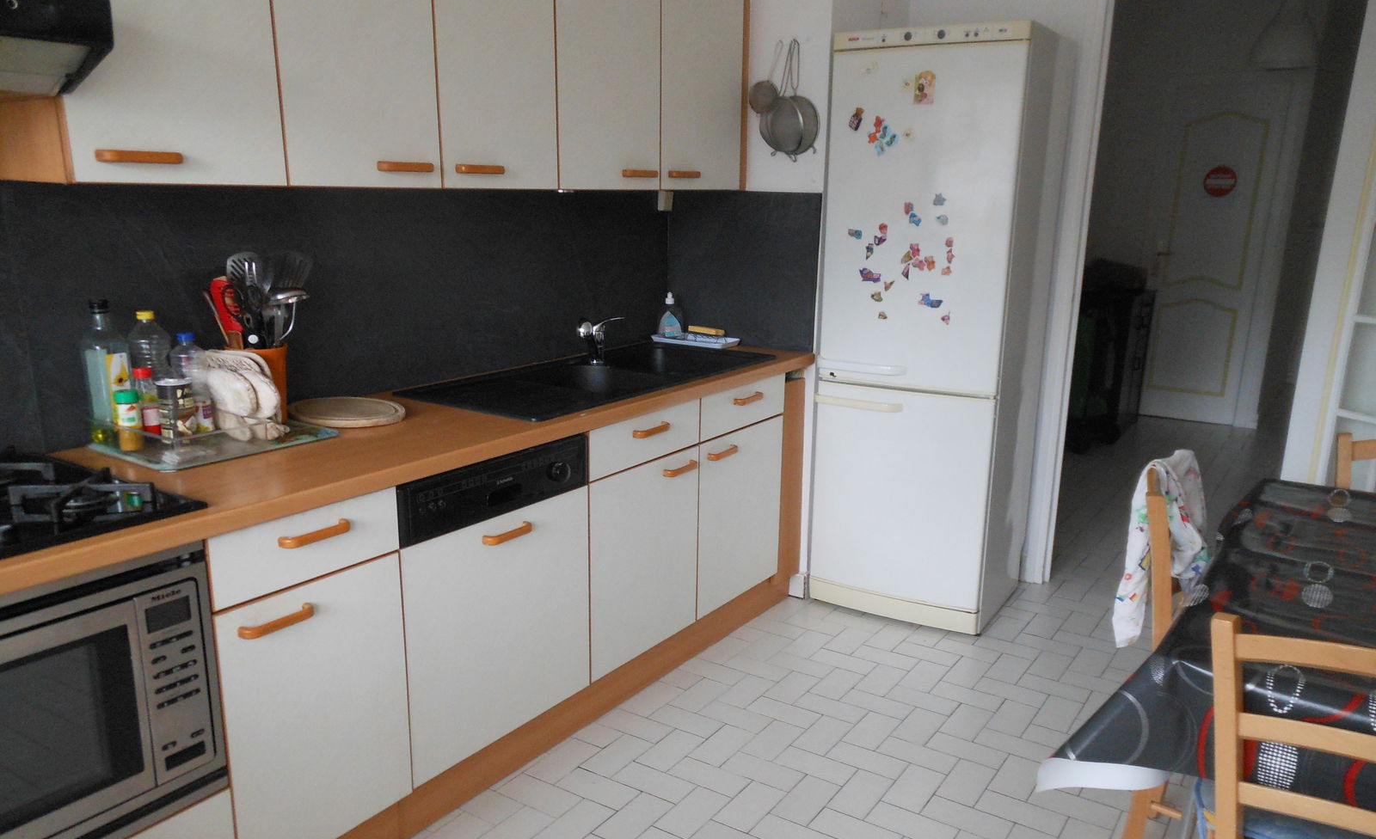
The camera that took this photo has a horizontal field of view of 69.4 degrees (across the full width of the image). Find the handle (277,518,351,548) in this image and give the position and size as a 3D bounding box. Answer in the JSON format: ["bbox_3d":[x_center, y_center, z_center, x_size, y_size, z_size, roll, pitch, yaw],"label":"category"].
[{"bbox_3d":[-0.696,0.214,1.867,0.032,0.020,0.145,10,16,34],"label":"handle"}]

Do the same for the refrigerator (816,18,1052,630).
[{"bbox_3d":[0.850,-0.300,3.447,0.600,1.913,0.580,8,15,29],"label":"refrigerator"}]

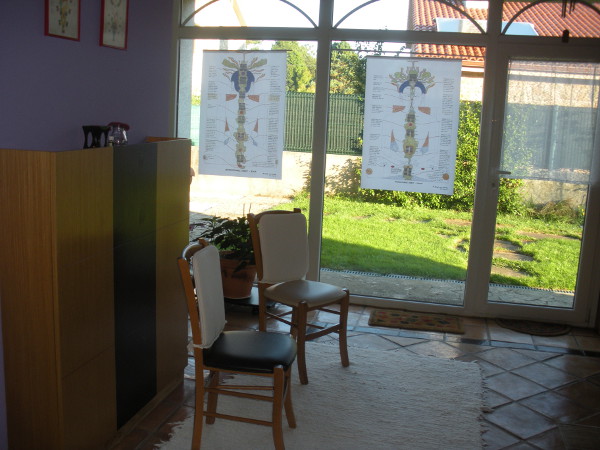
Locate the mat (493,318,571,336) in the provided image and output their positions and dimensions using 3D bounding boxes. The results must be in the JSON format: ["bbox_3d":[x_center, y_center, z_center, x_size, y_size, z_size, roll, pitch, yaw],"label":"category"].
[{"bbox_3d":[1.714,0.753,4.537,0.570,0.014,0.300,5,10,13],"label":"mat"}]

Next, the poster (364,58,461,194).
[{"bbox_3d":[0.820,-0.738,4.633,0.700,1.000,0.015,5,10,13],"label":"poster"}]

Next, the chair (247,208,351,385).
[{"bbox_3d":[0.002,0.394,3.630,0.480,0.890,0.430,11,13,39],"label":"chair"}]

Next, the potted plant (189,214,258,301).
[{"bbox_3d":[-0.541,0.228,4.749,0.580,0.620,0.530,5,10,13],"label":"potted plant"}]

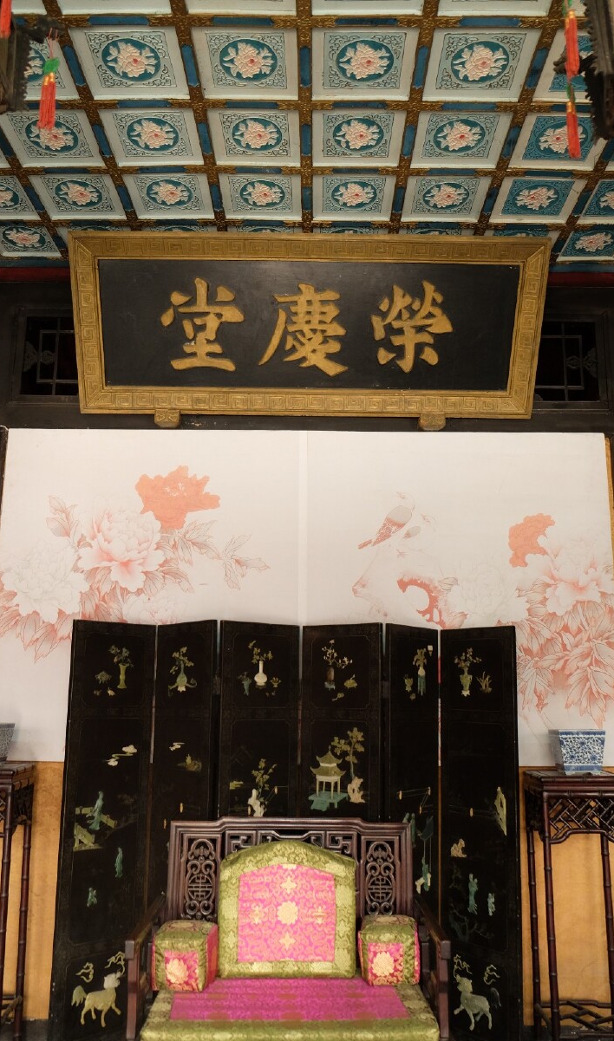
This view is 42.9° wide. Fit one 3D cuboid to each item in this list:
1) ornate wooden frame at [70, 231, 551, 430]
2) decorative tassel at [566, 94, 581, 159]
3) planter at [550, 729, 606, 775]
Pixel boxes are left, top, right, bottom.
[{"bbox_3d":[0.008,-0.952,3.902,2.291,0.885,0.110,1,17,0],"label":"ornate wooden frame"},{"bbox_3d":[0.769,-1.137,2.253,0.030,0.215,0.028,1,-11,1],"label":"decorative tassel"},{"bbox_3d":[1.211,1.033,3.484,0.200,0.190,0.185,0,-11,3],"label":"planter"}]

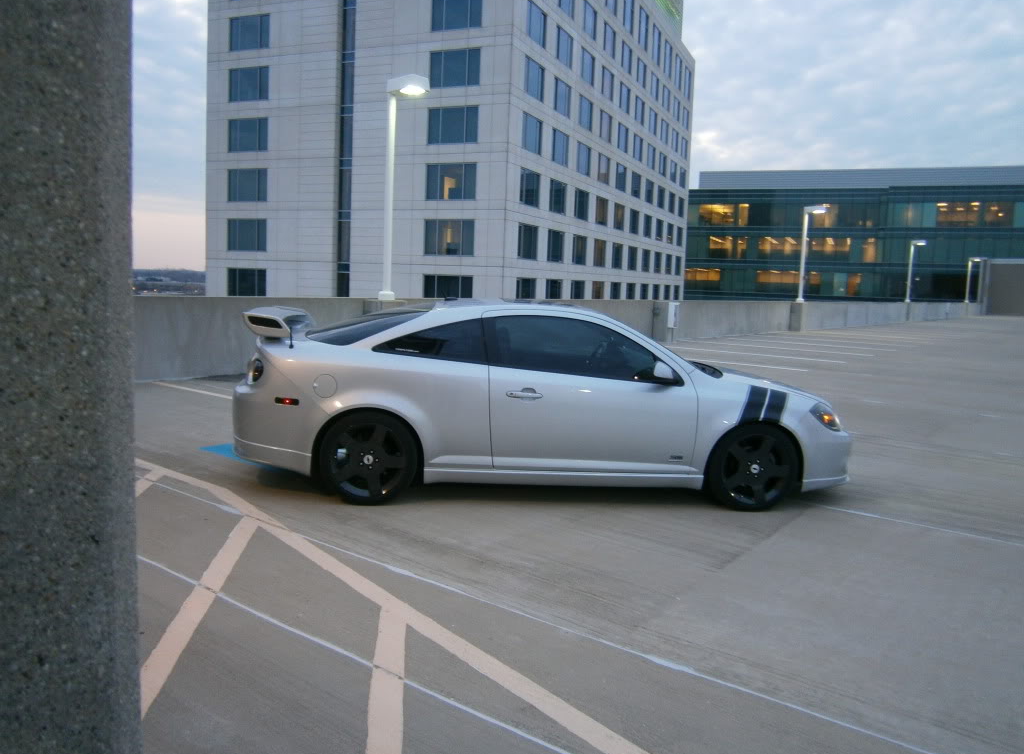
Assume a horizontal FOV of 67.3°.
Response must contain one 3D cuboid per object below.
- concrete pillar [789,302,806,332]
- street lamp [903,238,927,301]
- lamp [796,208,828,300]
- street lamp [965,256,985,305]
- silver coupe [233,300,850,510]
[{"bbox_3d":[10.839,-2.261,29.047,0.470,1.092,0.549,8,9,38],"label":"concrete pillar"},{"bbox_3d":[22.547,-5.870,42.870,0.784,3.534,0.470,8,9,38],"label":"street lamp"},{"bbox_3d":[11.135,-4.526,28.598,0.784,3.534,0.470,8,9,38],"label":"lamp"},{"bbox_3d":[35.302,-7.372,58.824,0.784,3.534,0.470,8,9,38],"label":"street lamp"},{"bbox_3d":[0.295,0.097,5.940,4.580,1.400,1.730,2,7,-4],"label":"silver coupe"}]

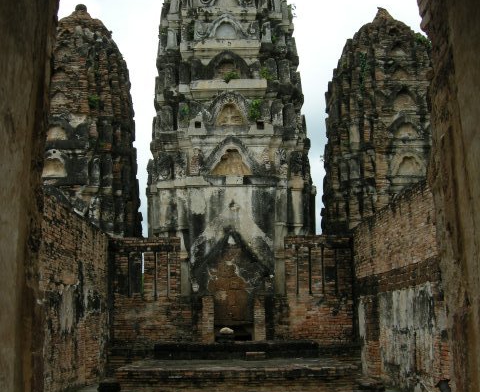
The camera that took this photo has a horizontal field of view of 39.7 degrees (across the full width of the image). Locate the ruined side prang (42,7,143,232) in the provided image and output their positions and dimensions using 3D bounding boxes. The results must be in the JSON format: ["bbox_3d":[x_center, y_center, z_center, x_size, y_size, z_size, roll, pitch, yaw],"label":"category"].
[{"bbox_3d":[-5.483,-0.699,21.897,4.200,11.500,4.200,-1,-10,-1],"label":"ruined side prang"}]

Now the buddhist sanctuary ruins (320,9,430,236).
[{"bbox_3d":[4.939,-0.854,22.097,4.250,11.500,4.200,-1,-10,-1],"label":"buddhist sanctuary ruins"}]

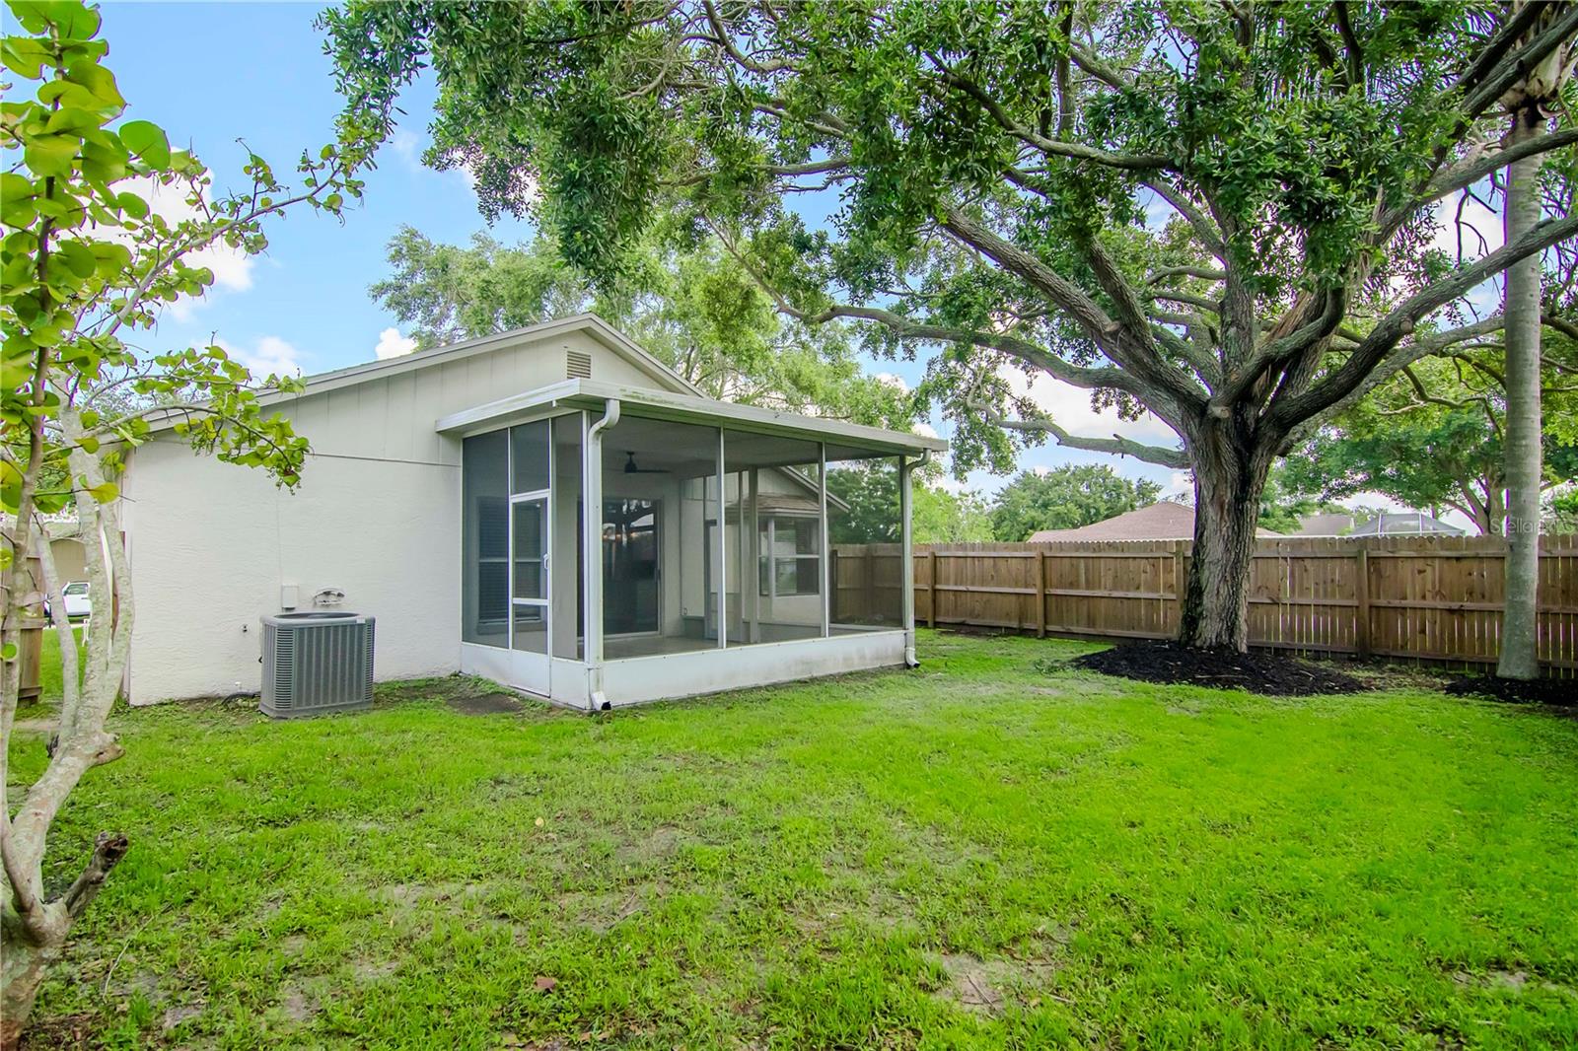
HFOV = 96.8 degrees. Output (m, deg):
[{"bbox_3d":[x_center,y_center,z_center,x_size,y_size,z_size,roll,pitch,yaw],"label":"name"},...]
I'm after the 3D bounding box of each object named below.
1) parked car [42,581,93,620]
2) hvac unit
[{"bbox_3d":[-27.800,3.040,27.740,4.900,1.720,1.850,0,-4,-18],"label":"parked car"},{"bbox_3d":[-4.500,1.330,6.720,0.820,0.830,0.820,2,-5,-43],"label":"hvac unit"}]

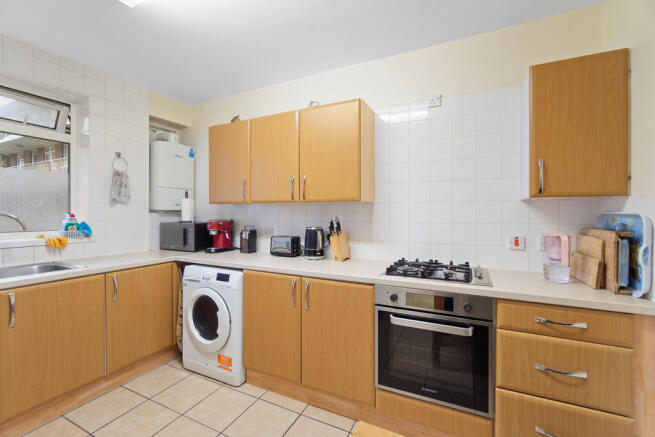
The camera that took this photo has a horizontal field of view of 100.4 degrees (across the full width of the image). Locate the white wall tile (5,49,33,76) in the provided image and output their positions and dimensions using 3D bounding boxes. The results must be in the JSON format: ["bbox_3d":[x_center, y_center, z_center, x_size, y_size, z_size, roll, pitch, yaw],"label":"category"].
[{"bbox_3d":[-2.210,-1.125,1.954,0.010,0.150,0.150,0,0,27],"label":"white wall tile"}]

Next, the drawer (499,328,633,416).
[{"bbox_3d":[1.149,0.678,1.452,0.487,0.284,0.500,0,0,26],"label":"drawer"}]

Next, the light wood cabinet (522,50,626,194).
[{"bbox_3d":[1.377,-0.477,1.573,0.400,0.725,0.315,0,1,25],"label":"light wood cabinet"}]

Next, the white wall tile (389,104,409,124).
[{"bbox_3d":[0.557,-0.808,2.125,0.150,0.150,0.010,0,0,26],"label":"white wall tile"}]

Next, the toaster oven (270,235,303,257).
[{"bbox_3d":[-0.370,0.245,2.436,0.260,0.178,0.165,0,0,29],"label":"toaster oven"}]

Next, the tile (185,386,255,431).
[{"bbox_3d":[-0.705,1.263,1.824,0.335,0.010,0.335,0,1,25],"label":"tile"}]

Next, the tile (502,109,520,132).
[{"bbox_3d":[1.235,-0.643,1.782,0.150,0.150,0.010,0,0,26],"label":"tile"}]

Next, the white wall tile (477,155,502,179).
[{"bbox_3d":[1.116,-0.348,1.876,0.150,0.150,0.010,0,1,25],"label":"white wall tile"}]

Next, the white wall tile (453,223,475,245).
[{"bbox_3d":[0.964,0.109,1.927,0.149,0.150,0.009,0,0,26],"label":"white wall tile"}]

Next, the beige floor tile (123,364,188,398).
[{"bbox_3d":[-1.287,1.236,2.081,0.330,0.010,0.330,0,0,26],"label":"beige floor tile"}]

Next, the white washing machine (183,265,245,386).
[{"bbox_3d":[-0.811,0.828,2.374,0.597,0.850,0.570,0,0,26],"label":"white washing machine"}]

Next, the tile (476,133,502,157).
[{"bbox_3d":[1.116,-0.500,1.874,0.150,0.150,0.010,0,1,25],"label":"tile"}]

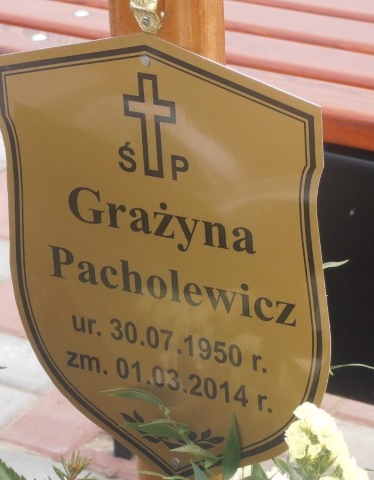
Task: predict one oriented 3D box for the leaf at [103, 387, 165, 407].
[{"bbox_3d":[-0.035,0.105,1.710,0.043,0.011,0.013,11,26,-7],"label":"leaf"}]

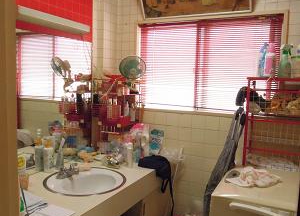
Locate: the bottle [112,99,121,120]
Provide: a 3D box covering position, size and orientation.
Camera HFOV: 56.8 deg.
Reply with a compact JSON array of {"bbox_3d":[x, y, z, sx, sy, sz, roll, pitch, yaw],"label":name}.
[{"bbox_3d":[-0.274,0.011,2.269,0.057,0.175,0.052,4,6,27],"label":"bottle"}]

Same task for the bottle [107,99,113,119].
[{"bbox_3d":[-0.334,0.006,2.300,0.043,0.167,0.043,2,5,0],"label":"bottle"}]

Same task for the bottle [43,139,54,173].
[{"bbox_3d":[-0.686,0.320,1.886,0.071,0.221,0.071,4,6,27],"label":"bottle"}]

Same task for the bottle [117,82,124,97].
[{"bbox_3d":[-0.244,-0.153,2.291,0.056,0.113,0.053,4,6,27],"label":"bottle"}]

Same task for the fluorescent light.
[{"bbox_3d":[-0.636,-0.569,1.863,0.091,0.061,0.624,4,6,27],"label":"fluorescent light"}]

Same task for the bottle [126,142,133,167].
[{"bbox_3d":[-0.148,0.345,2.044,0.038,0.172,0.038,4,6,27],"label":"bottle"}]

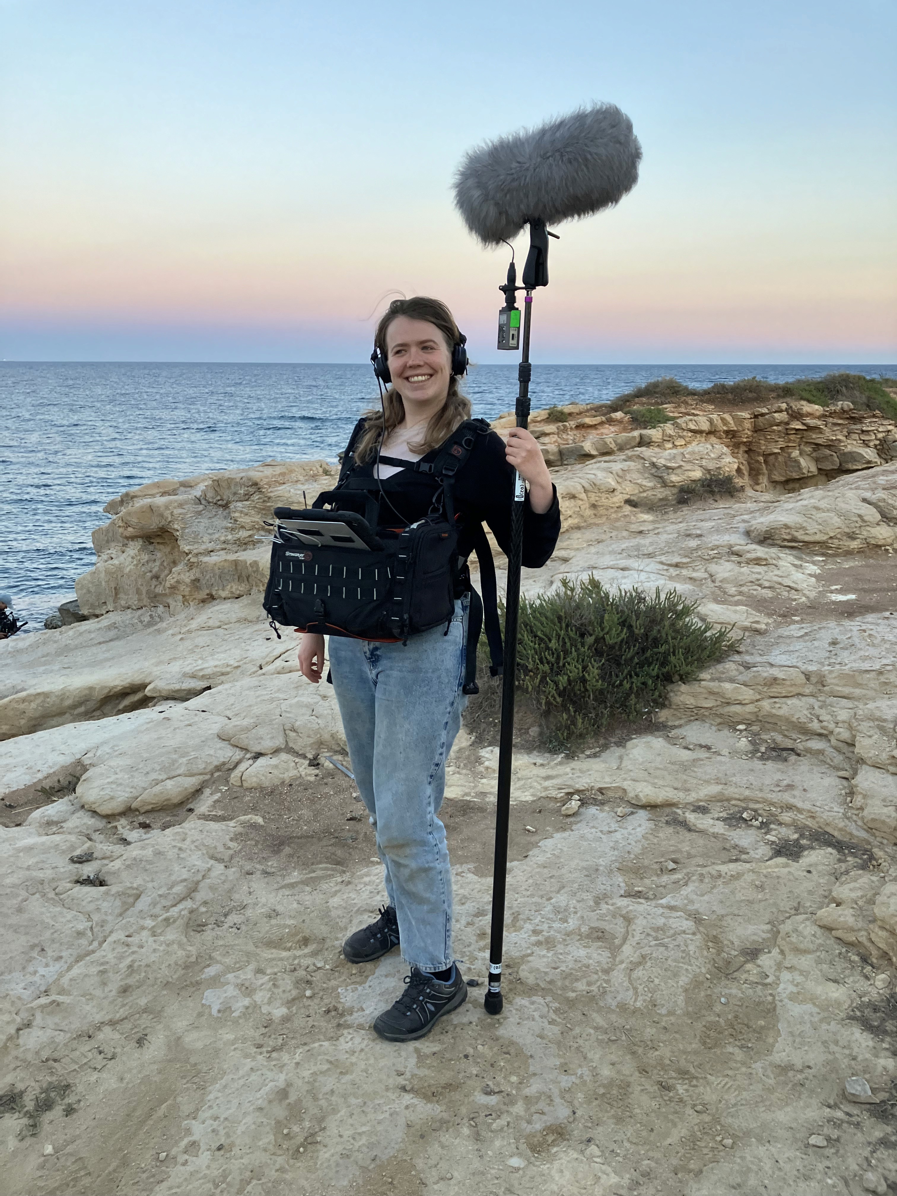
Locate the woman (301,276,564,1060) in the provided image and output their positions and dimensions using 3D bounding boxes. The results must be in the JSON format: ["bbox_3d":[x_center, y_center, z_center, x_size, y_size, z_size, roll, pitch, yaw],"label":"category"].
[{"bbox_3d":[-0.046,0.176,2.245,0.640,1.680,0.420,11,17,37],"label":"woman"}]

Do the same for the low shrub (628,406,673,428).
[{"bbox_3d":[2.921,-2.616,14.000,0.640,0.310,0.500,2,14,8],"label":"low shrub"}]

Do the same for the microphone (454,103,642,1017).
[{"bbox_3d":[0.190,0.029,2.116,0.390,2.030,0.200,2,14,6],"label":"microphone"}]

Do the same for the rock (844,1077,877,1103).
[{"bbox_3d":[0.887,1.059,2.080,0.070,0.032,0.055,3,14,11],"label":"rock"}]

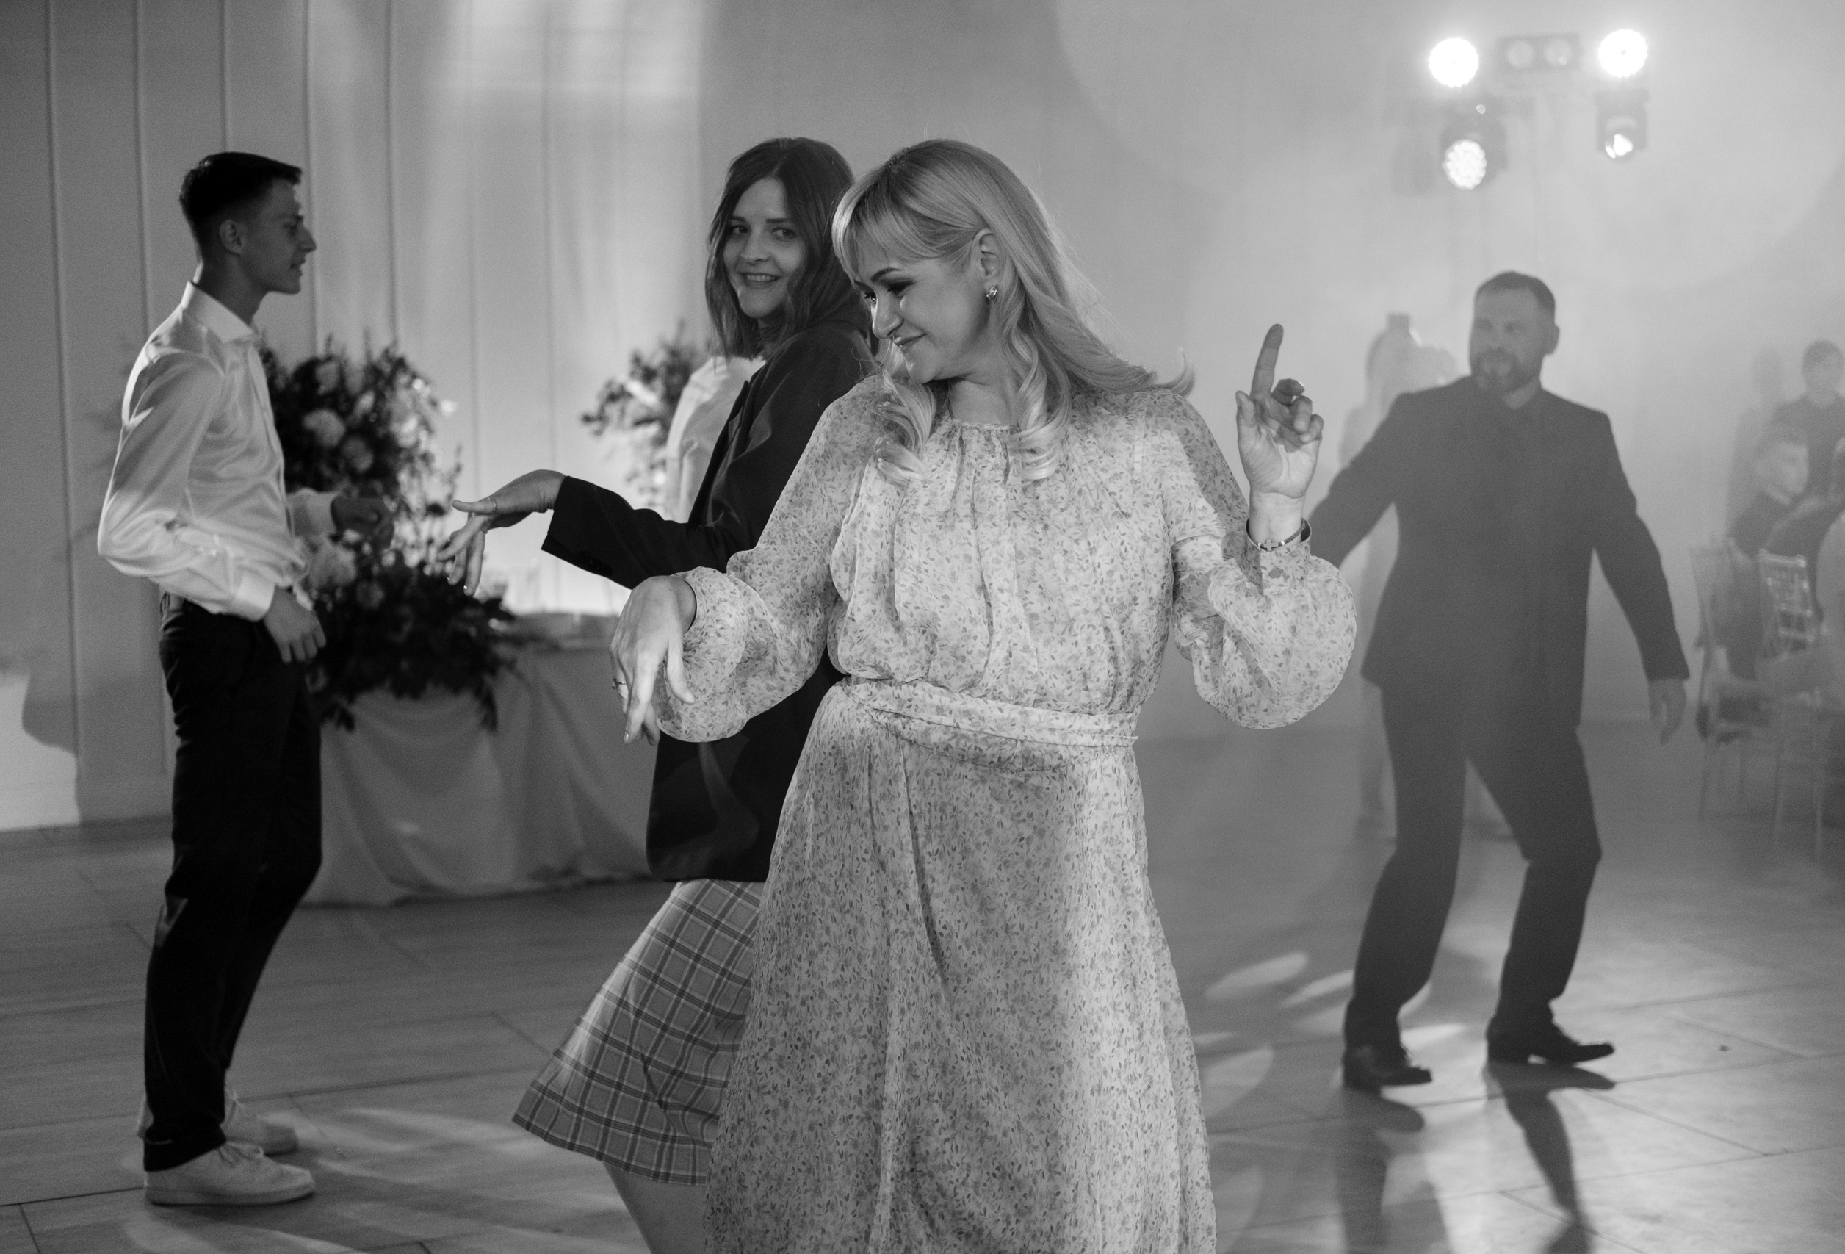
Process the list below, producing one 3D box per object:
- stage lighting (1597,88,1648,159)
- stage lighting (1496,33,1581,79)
[{"bbox_3d":[2.845,-2.043,11.250,0.215,0.280,0.200,0,4,14],"label":"stage lighting"},{"bbox_3d":[2.505,-2.321,11.250,0.340,0.175,0.150,0,4,16],"label":"stage lighting"}]

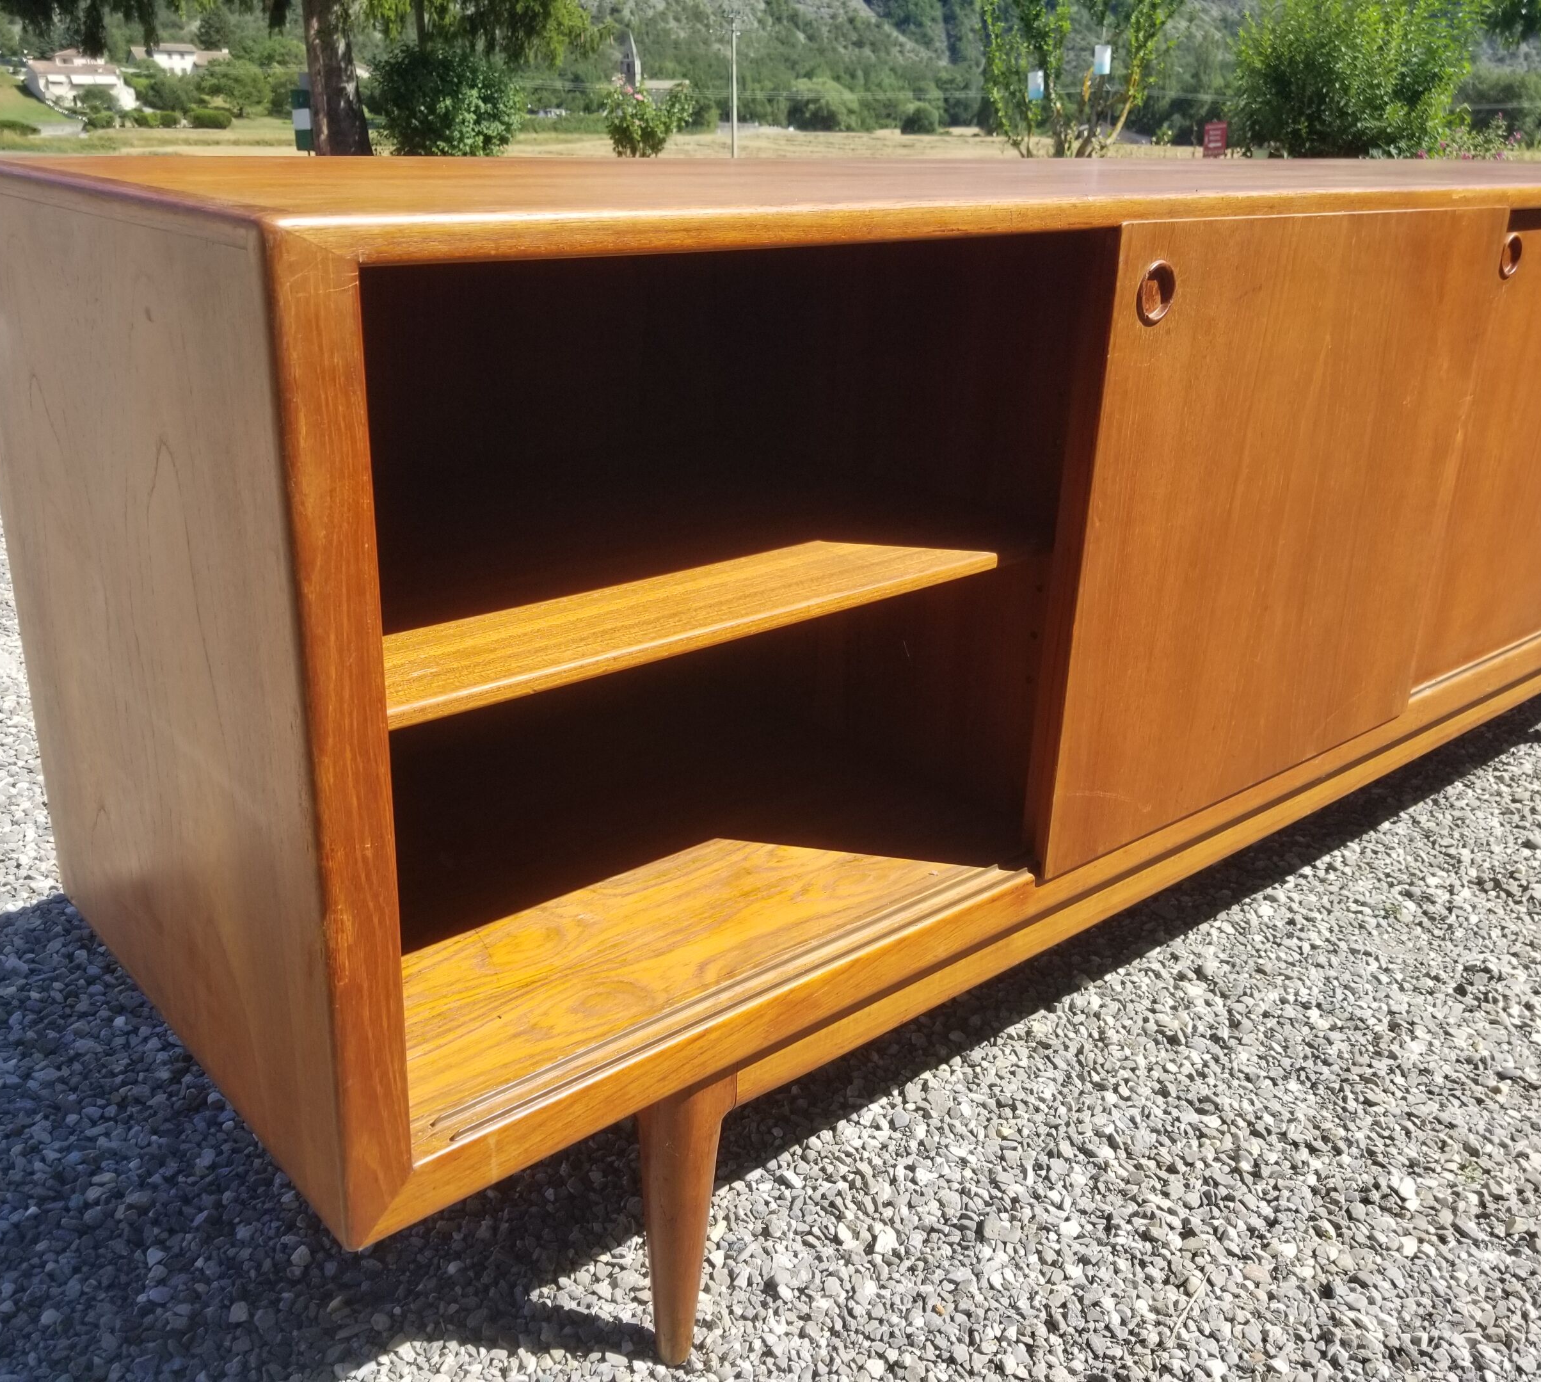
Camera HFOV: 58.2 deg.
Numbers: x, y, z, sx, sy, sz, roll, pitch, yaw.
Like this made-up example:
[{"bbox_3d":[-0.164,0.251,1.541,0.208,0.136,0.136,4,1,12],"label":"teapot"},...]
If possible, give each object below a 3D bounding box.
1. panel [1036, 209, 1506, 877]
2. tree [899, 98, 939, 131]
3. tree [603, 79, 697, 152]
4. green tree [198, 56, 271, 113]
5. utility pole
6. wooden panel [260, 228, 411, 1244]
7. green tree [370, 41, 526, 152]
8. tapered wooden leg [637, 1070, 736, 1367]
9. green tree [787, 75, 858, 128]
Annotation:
[{"bbox_3d":[0.440,-0.147,1.186,0.596,0.493,0.020,-16,29,-38],"label":"panel"},{"bbox_3d":[16.811,-65.053,156.159,4.537,3.302,4.083,4,22,4],"label":"tree"},{"bbox_3d":[-1.136,-5.251,12.928,0.857,0.898,0.772,0,22,-5],"label":"tree"},{"bbox_3d":[-43.423,-49.201,112.222,5.577,4.282,5.020,-5,23,-19],"label":"green tree"},{"bbox_3d":[-2.092,-34.177,78.890,0.280,7.385,0.280,2,22,-2],"label":"utility pole"},{"bbox_3d":[-0.205,0.051,0.664,0.042,0.530,0.025,-16,29,-38],"label":"wooden panel"},{"bbox_3d":[-3.366,-6.072,14.415,1.549,1.314,1.394,-2,23,-12],"label":"green tree"},{"bbox_3d":[-0.064,0.366,0.972,0.058,0.274,0.058,-16,29,-38],"label":"tapered wooden leg"},{"bbox_3d":[6.370,-72.454,170.103,8.677,5.866,7.809,3,22,1],"label":"green tree"}]

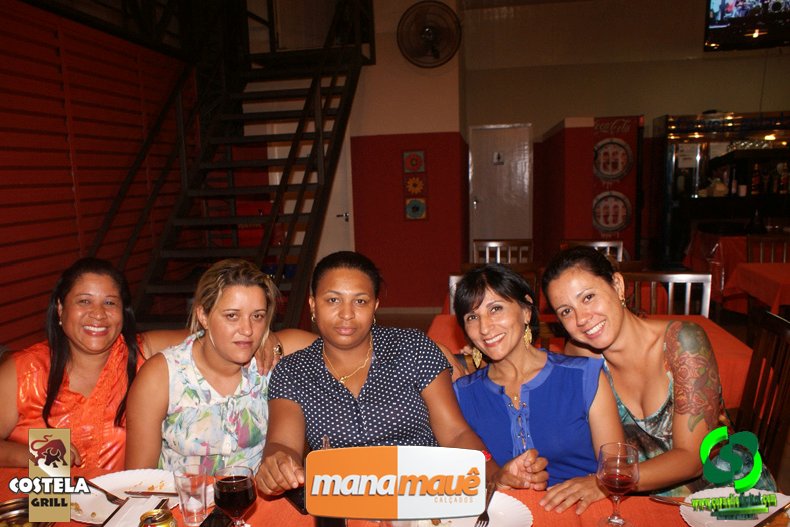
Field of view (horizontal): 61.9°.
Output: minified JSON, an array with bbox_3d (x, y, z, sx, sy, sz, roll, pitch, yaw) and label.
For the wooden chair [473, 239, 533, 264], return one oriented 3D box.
[{"bbox_3d":[0.779,0.329,4.664,0.440,0.950,0.490,0,8,6],"label":"wooden chair"}]

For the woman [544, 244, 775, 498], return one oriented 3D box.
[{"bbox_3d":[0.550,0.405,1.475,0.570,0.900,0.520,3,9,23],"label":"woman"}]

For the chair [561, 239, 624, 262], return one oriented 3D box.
[{"bbox_3d":[1.388,0.349,4.490,0.440,0.950,0.490,0,8,6],"label":"chair"}]

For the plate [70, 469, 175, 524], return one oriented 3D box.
[{"bbox_3d":[-0.555,0.482,1.365,0.240,0.025,0.240,-1,8,0],"label":"plate"}]

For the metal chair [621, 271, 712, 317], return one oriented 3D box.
[{"bbox_3d":[1.326,0.555,3.075,0.440,0.950,0.490,0,8,6],"label":"metal chair"}]

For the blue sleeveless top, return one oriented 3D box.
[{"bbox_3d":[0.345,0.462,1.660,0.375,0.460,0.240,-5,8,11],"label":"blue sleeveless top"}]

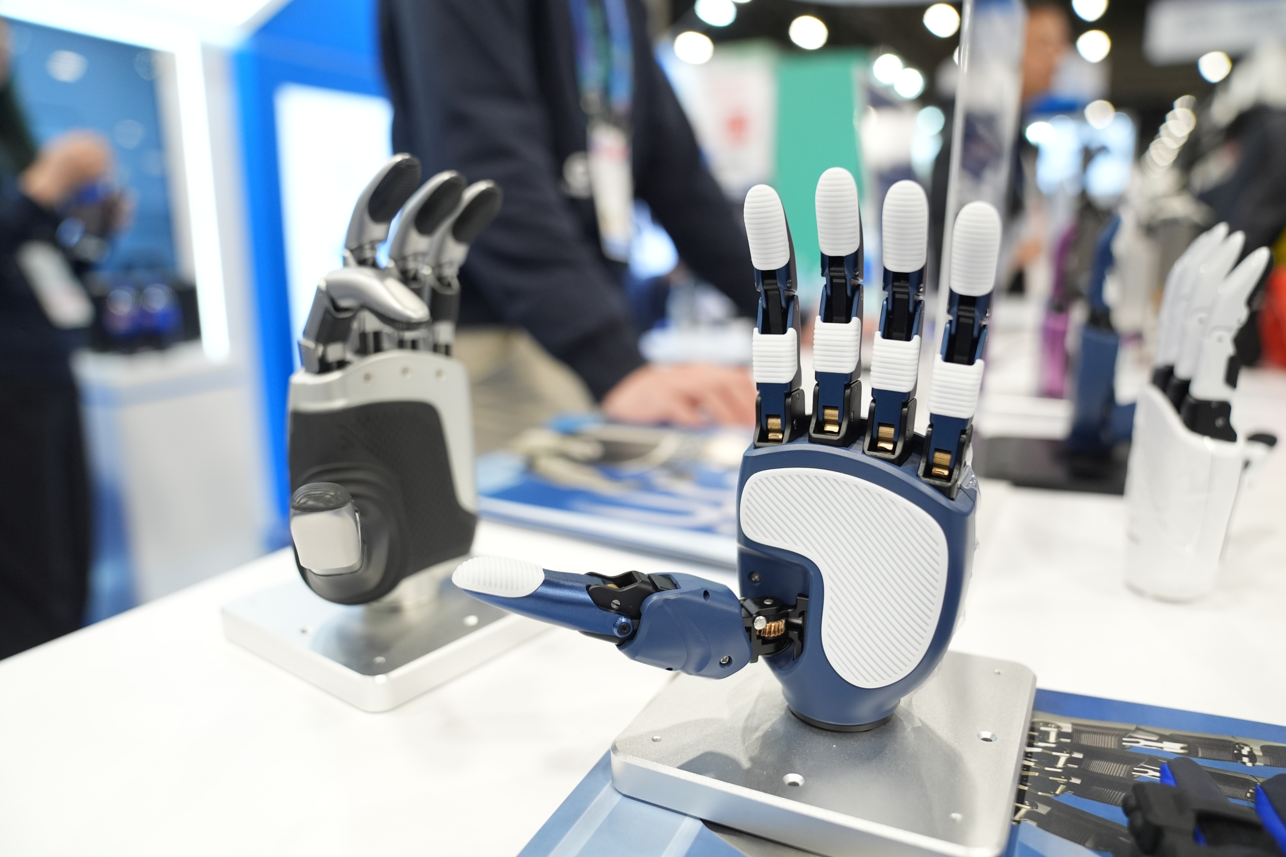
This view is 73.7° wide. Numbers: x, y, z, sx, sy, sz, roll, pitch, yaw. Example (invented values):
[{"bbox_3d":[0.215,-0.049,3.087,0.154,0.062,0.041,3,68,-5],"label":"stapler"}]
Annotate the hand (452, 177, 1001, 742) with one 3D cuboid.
[{"bbox_3d":[0.024,0.011,0.294,0.175,0.190,0.084,6,14,27],"label":"hand"}]

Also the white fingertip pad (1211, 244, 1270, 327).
[{"bbox_3d":[0.274,-0.065,0.394,0.016,0.043,0.014,29,11,-3],"label":"white fingertip pad"}]

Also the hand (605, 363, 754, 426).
[{"bbox_3d":[0.042,-0.033,0.830,0.165,0.065,0.095,6,14,30],"label":"hand"}]

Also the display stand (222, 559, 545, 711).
[{"bbox_3d":[-0.116,0.088,0.421,0.125,0.015,0.125,9,15,37],"label":"display stand"}]

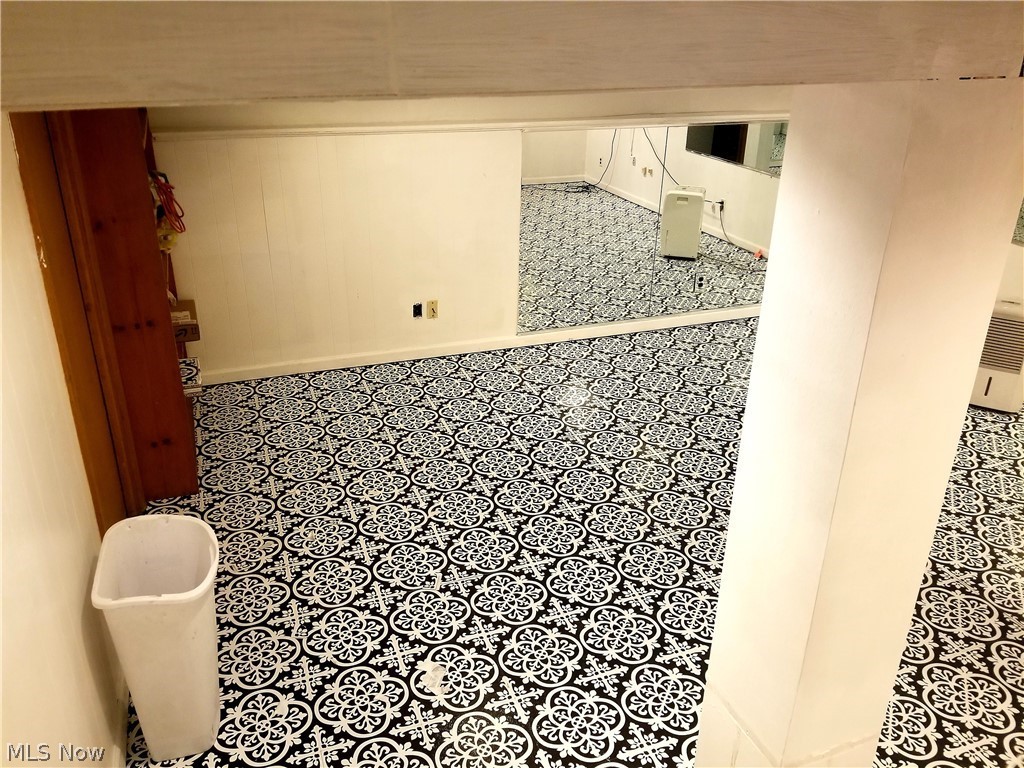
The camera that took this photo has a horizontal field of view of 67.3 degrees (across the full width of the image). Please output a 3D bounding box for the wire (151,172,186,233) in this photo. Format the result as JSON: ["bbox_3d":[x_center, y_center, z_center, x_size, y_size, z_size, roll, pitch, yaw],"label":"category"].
[{"bbox_3d":[-1.645,-0.870,3.680,0.130,0.290,0.120,-8,26,-19],"label":"wire"}]

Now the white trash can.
[{"bbox_3d":[-0.977,0.741,2.219,0.294,0.608,0.370,-6,26,-16],"label":"white trash can"}]

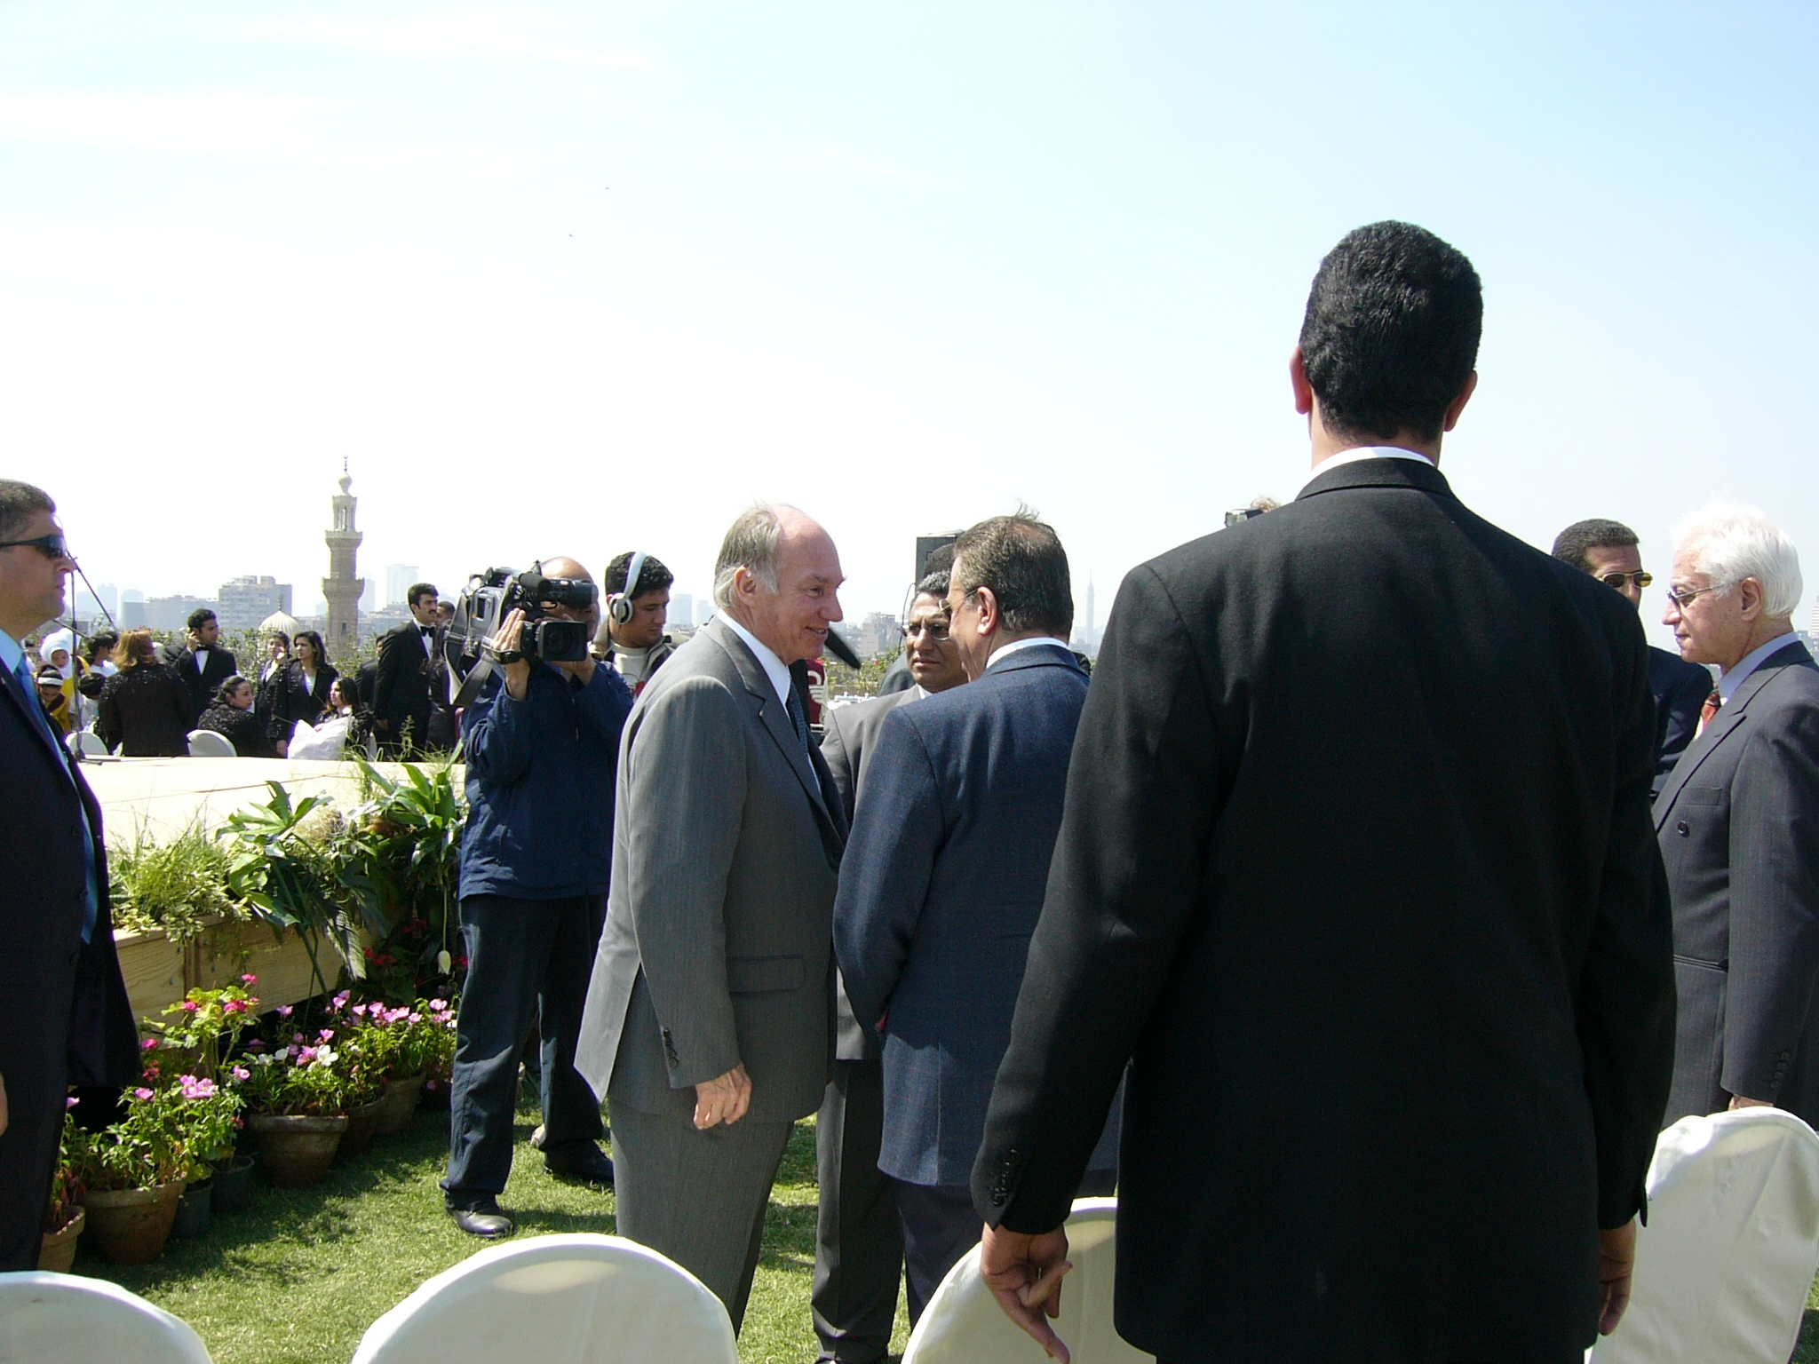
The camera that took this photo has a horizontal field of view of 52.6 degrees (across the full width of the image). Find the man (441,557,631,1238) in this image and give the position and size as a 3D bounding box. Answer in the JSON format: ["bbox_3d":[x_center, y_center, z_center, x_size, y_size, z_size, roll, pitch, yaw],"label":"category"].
[{"bbox_3d":[-0.970,0.530,4.820,0.540,1.700,0.470,0,2,-37],"label":"man"}]

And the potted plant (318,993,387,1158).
[{"bbox_3d":[-1.652,1.156,5.420,0.290,0.430,0.290,0,2,-18],"label":"potted plant"}]

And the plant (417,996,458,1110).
[{"bbox_3d":[-1.490,1.180,5.900,0.290,0.350,0.290,1,1,0],"label":"plant"}]

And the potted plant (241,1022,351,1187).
[{"bbox_3d":[-1.690,1.150,5.060,0.300,0.430,0.300,1,1,0],"label":"potted plant"}]

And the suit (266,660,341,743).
[{"bbox_3d":[-4.218,0.190,12.800,0.500,0.700,0.290,1,2,7],"label":"suit"}]

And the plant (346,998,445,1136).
[{"bbox_3d":[-1.579,1.179,5.620,0.300,0.375,0.300,0,2,-18],"label":"plant"}]

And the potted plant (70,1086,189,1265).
[{"bbox_3d":[-1.920,1.209,4.530,0.285,0.365,0.285,0,2,-18],"label":"potted plant"}]

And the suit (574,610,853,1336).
[{"bbox_3d":[-0.318,0.672,2.950,0.440,1.520,0.520,1,2,6],"label":"suit"}]

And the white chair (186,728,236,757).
[{"bbox_3d":[-4.520,0.760,12.000,0.430,0.930,0.500,1,1,6],"label":"white chair"}]

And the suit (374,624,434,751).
[{"bbox_3d":[-3.140,0.340,11.400,0.320,1.420,0.480,1,1,31],"label":"suit"}]

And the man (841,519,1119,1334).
[{"bbox_3d":[0.150,0.600,2.620,0.540,1.680,0.360,0,1,-23],"label":"man"}]

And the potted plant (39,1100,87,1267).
[{"bbox_3d":[-2.099,1.207,4.400,0.280,0.370,0.280,0,2,-18],"label":"potted plant"}]

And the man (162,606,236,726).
[{"bbox_3d":[-4.700,0.370,12.300,0.550,1.730,0.360,0,1,-14],"label":"man"}]

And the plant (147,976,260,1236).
[{"bbox_3d":[-1.849,1.095,4.800,0.300,0.580,0.300,0,2,-18],"label":"plant"}]

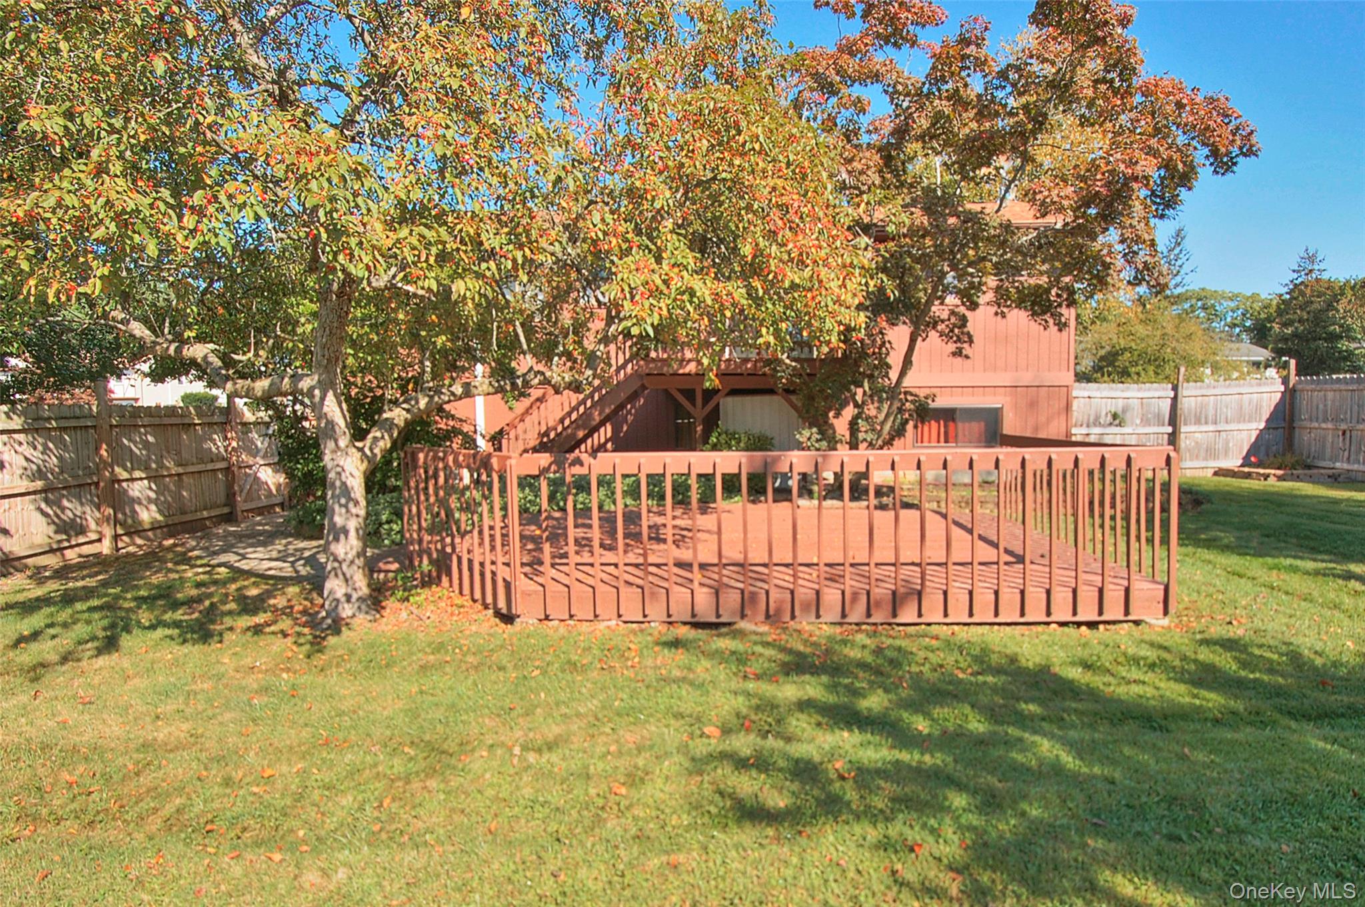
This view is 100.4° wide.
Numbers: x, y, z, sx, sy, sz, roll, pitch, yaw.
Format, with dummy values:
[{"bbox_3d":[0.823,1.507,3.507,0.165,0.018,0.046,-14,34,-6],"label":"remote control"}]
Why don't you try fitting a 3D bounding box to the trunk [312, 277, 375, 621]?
[{"bbox_3d":[-2.356,-0.027,3.950,0.340,2.320,0.330,-2,4,-31],"label":"trunk"}]

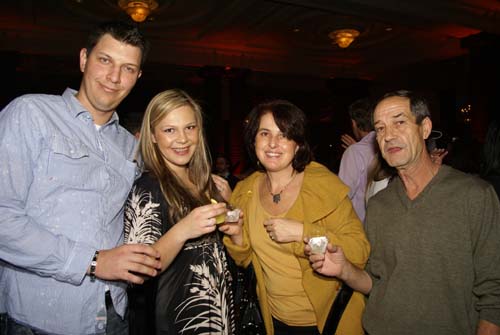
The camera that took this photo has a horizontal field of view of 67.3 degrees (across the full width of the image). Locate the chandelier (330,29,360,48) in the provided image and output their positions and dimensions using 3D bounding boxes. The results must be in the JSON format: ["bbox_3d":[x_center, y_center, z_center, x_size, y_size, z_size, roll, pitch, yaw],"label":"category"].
[{"bbox_3d":[2.466,-3.307,9.800,0.800,0.400,0.800,1,4,14],"label":"chandelier"}]

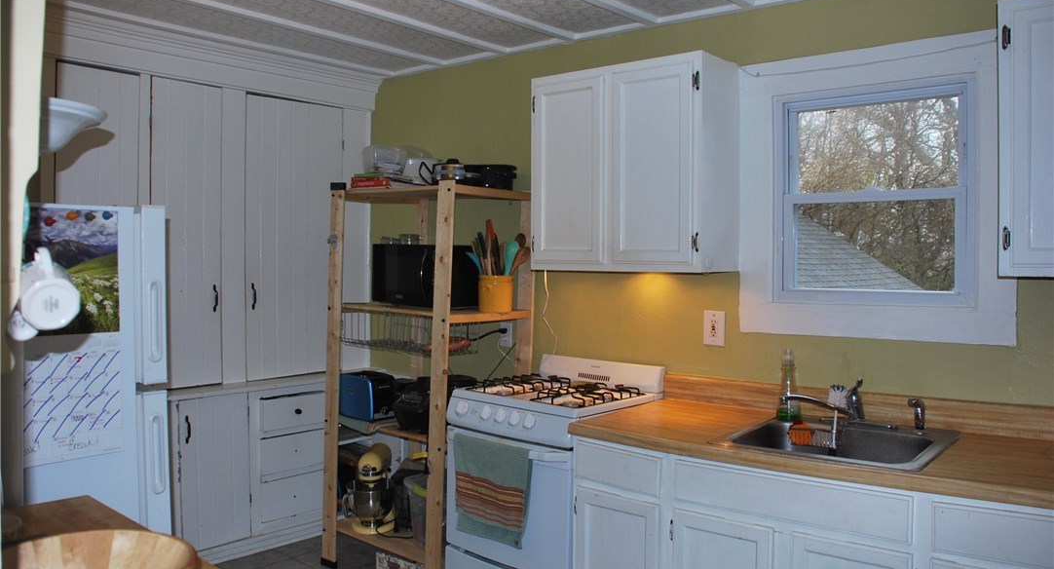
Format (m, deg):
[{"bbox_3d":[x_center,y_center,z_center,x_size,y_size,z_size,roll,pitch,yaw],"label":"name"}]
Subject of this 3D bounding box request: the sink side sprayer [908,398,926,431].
[{"bbox_3d":[1.219,0.404,2.472,0.054,0.100,0.032,-1,2,-30],"label":"sink side sprayer"}]

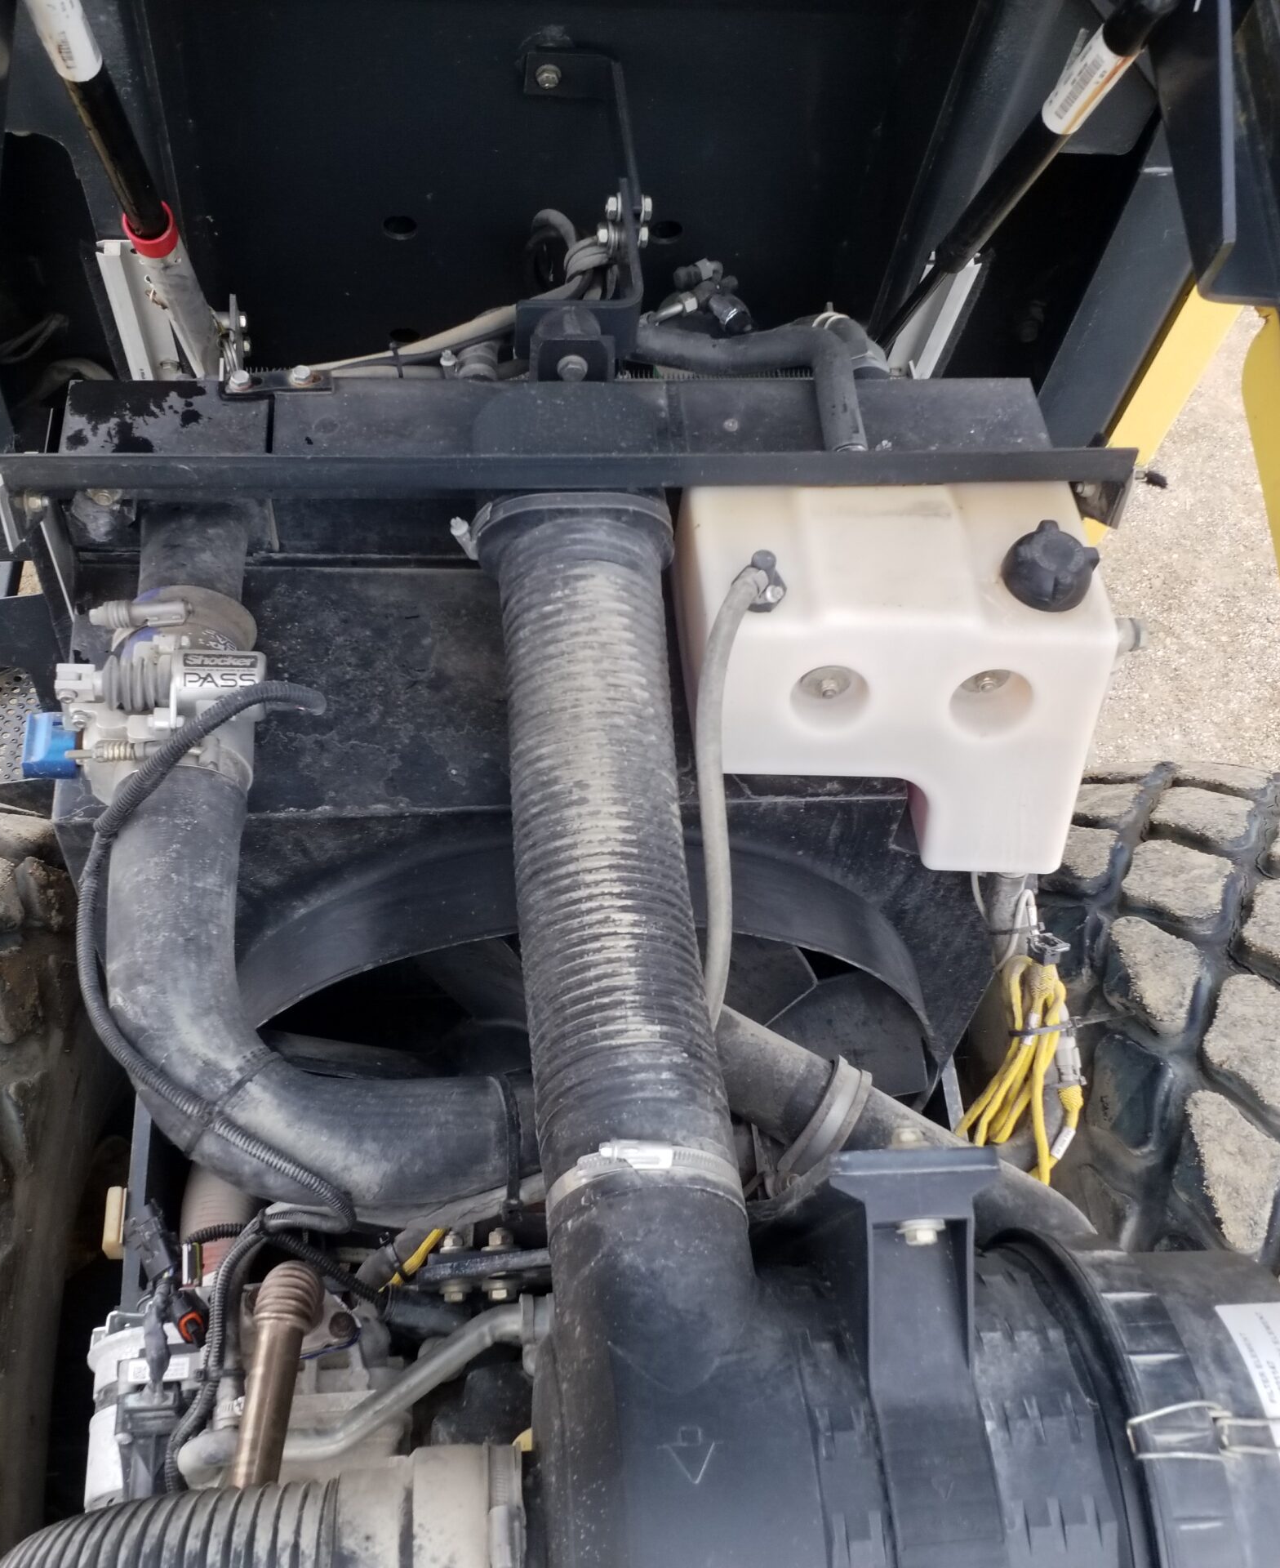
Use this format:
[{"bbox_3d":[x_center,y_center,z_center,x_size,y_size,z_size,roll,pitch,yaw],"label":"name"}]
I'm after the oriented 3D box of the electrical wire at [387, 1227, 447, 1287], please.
[{"bbox_3d":[-0.173,0.371,1.270,0.012,0.012,0.055,42,102,12],"label":"electrical wire"}]

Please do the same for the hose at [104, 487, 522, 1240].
[{"bbox_3d":[-0.215,0.050,1.180,0.290,0.160,0.530,0,63,0],"label":"hose"}]

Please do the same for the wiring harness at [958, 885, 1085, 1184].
[{"bbox_3d":[0.322,0.212,1.380,0.100,0.270,0.080,-2,35,2],"label":"wiring harness"}]

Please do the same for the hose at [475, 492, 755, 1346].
[{"bbox_3d":[-0.020,0.060,1.105,0.138,0.140,0.590,-5,60,-3],"label":"hose"}]

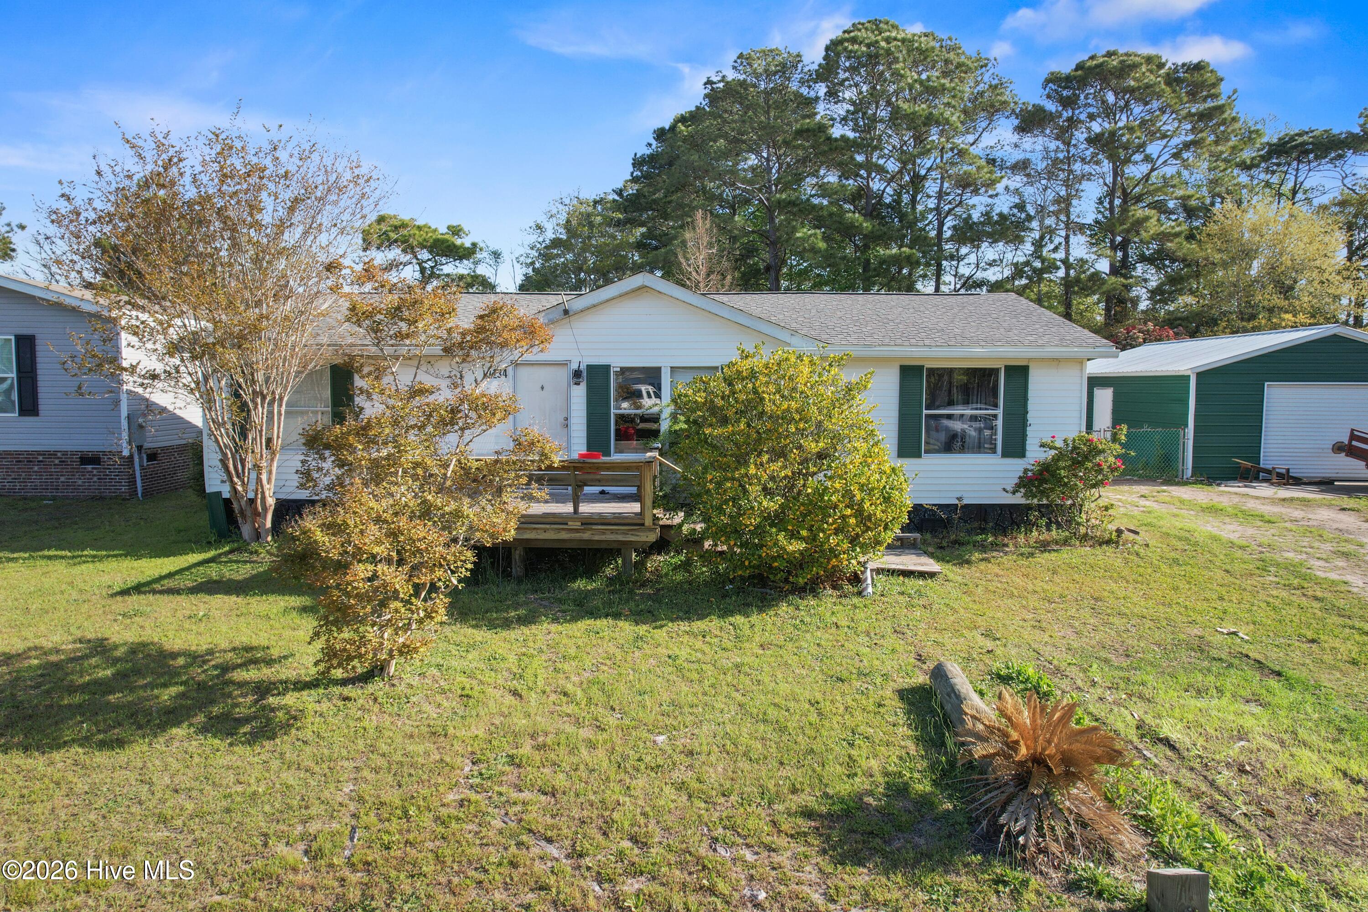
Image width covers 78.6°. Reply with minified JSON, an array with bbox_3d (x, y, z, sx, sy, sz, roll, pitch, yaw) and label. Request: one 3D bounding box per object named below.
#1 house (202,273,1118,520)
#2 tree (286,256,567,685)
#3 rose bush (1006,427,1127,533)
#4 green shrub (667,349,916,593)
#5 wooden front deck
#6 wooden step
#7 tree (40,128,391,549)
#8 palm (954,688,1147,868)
[{"bbox_3d":[-0.587,-1.179,16.676,14.110,4.120,8.400,0,4,1],"label":"house"},{"bbox_3d":[-1.959,0.088,6.142,2.070,3.050,1.850,0,4,1],"label":"tree"},{"bbox_3d":[5.527,0.422,12.037,1.680,1.630,1.400,0,4,1],"label":"rose bush"},{"bbox_3d":[1.256,-0.007,10.148,2.900,2.710,2.600,0,4,1],"label":"green shrub"},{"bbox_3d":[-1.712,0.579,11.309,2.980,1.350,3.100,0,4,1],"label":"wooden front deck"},{"bbox_3d":[2.460,1.296,10.011,0.990,0.140,1.300,0,4,1],"label":"wooden step"},{"bbox_3d":[-6.647,-1.699,11.663,4.930,5.800,4.400,0,4,1],"label":"tree"},{"bbox_3d":[1.799,1.456,4.172,0.930,0.630,1.000,0,4,1],"label":"palm"}]

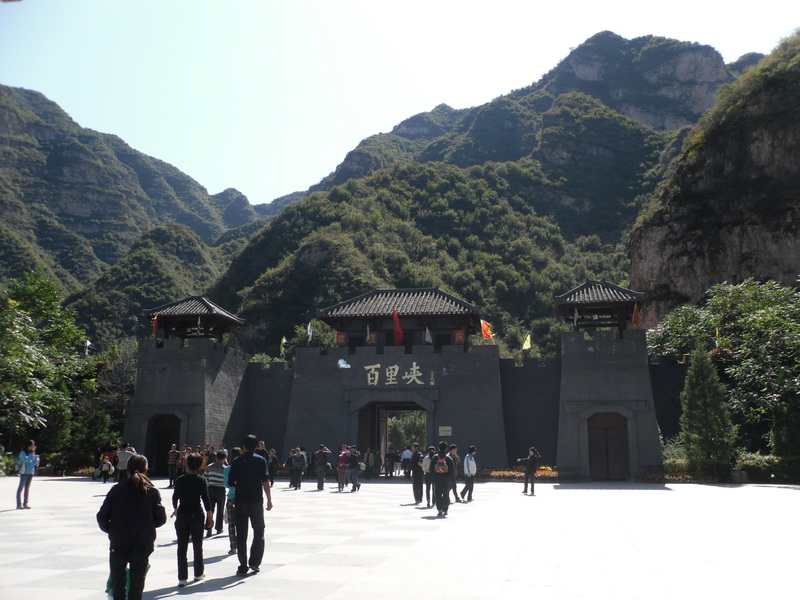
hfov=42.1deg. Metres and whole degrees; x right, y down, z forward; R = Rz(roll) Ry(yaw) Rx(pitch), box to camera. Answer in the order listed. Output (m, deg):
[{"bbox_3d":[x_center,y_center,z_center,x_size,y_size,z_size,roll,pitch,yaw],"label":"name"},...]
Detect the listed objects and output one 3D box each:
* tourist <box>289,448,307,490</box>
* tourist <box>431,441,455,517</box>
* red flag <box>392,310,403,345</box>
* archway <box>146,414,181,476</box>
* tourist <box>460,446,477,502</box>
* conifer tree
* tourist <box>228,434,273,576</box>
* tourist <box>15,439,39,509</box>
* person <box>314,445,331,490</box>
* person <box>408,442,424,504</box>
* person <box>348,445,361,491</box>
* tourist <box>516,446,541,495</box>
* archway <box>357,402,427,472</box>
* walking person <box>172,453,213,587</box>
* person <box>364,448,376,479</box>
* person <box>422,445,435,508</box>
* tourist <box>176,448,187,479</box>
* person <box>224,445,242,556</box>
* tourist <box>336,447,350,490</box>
[{"bbox_3d":[-3.962,6.626,40.800,0.500,1.620,0.360,-1,-8,12],"label":"tourist"},{"bbox_3d":[0.993,4.222,24.600,0.550,1.730,0.420,0,-8,0],"label":"tourist"},{"bbox_3d":[-0.108,1.497,56.000,0.550,1.850,0.400,1,-8,-6],"label":"red flag"},{"bbox_3d":[-13.155,8.272,59.190,2.050,3.450,1.000,-1,-8,12],"label":"archway"},{"bbox_3d":[2.190,5.536,33.224,0.520,1.740,0.460,2,-8,-12],"label":"tourist"},{"bbox_3d":[15.573,5.780,52.500,3.100,6.900,3.100,1,-8,0],"label":"conifer tree"},{"bbox_3d":[-1.915,2.645,13.510,0.560,1.768,0.460,0,-8,6],"label":"tourist"},{"bbox_3d":[-9.445,4.413,26.300,0.480,1.730,0.460,-3,-9,21],"label":"tourist"},{"bbox_3d":[-2.944,6.393,39.747,0.580,1.710,0.420,0,-8,3],"label":"person"},{"bbox_3d":[0.484,5.074,30.500,0.420,1.740,0.500,-7,-11,42],"label":"person"},{"bbox_3d":[-1.726,6.424,39.786,0.550,1.700,0.500,4,-9,-24],"label":"person"},{"bbox_3d":[4.657,6.140,37.400,0.850,1.660,0.500,-5,-9,30],"label":"tourist"},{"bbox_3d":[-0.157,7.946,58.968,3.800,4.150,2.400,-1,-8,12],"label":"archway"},{"bbox_3d":[-2.463,2.603,12.433,0.520,1.530,0.420,0,-8,5],"label":"walking person"},{"bbox_3d":[-1.503,8.332,53.000,0.560,1.690,0.380,1,-8,0],"label":"person"},{"bbox_3d":[0.864,4.922,29.000,0.460,1.660,0.360,0,-8,3],"label":"person"},{"bbox_3d":[-8.929,6.906,42.500,0.420,1.460,0.280,0,-8,0],"label":"tourist"},{"bbox_3d":[-2.499,3.046,15.800,0.430,1.610,0.380,0,-8,0],"label":"person"},{"bbox_3d":[-2.134,6.285,38.885,0.520,1.709,0.480,-2,-9,18],"label":"tourist"}]

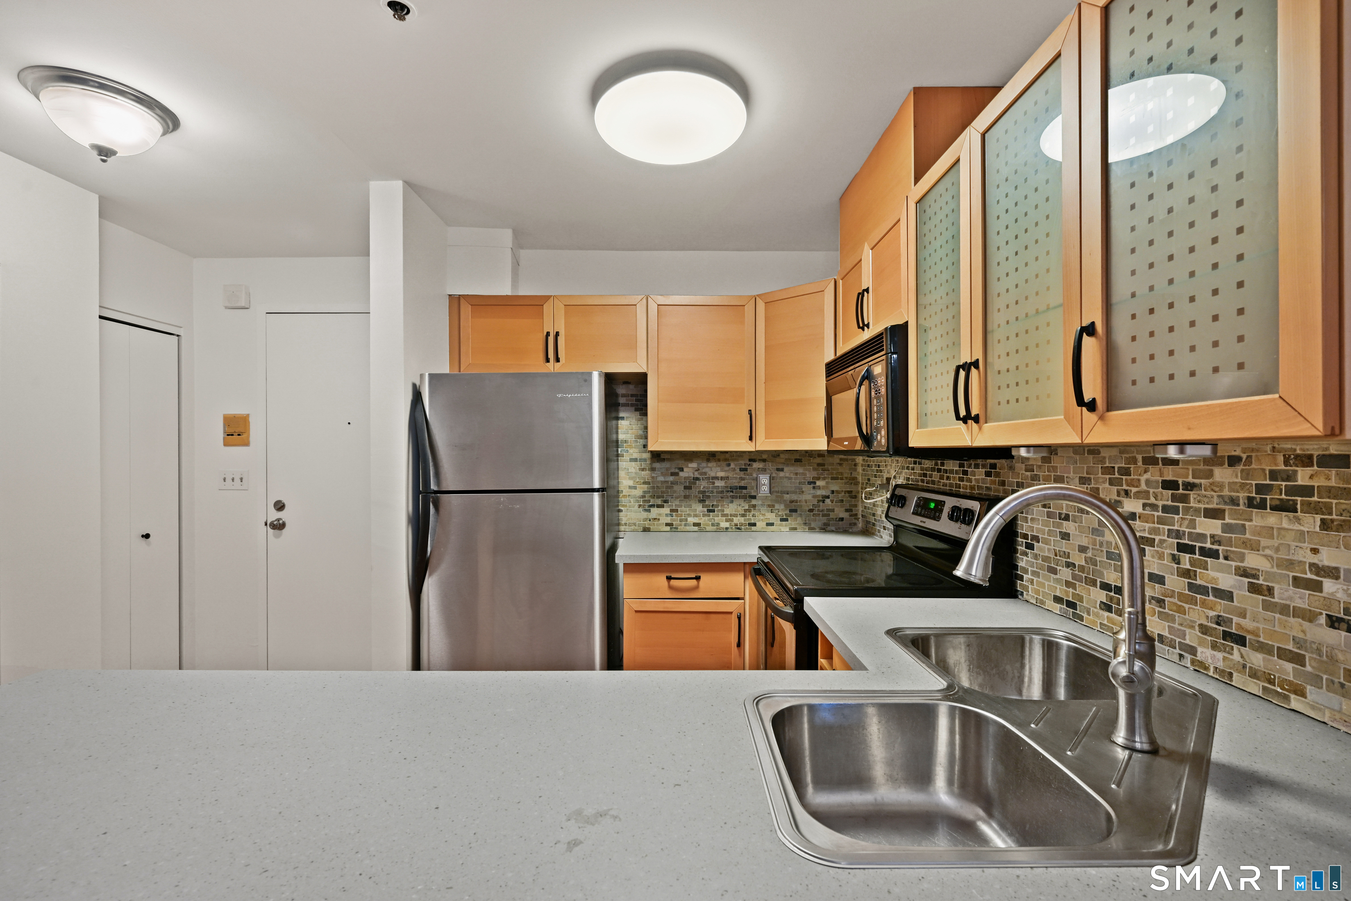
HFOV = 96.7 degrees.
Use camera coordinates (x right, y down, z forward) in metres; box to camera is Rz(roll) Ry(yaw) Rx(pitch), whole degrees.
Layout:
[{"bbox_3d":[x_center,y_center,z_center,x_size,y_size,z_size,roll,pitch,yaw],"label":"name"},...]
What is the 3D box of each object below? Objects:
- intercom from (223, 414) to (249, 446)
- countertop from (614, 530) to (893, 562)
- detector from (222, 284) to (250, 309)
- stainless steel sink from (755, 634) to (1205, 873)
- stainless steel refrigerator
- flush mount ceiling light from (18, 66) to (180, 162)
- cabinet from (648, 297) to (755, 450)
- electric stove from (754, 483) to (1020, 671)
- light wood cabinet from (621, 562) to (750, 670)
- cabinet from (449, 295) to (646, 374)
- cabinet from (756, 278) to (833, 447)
[{"bbox_3d":[-2.428,-0.111,3.318,0.140,0.180,0.035,0,0,0],"label":"intercom"},{"bbox_3d":[0.367,0.465,2.925,1.255,0.042,0.670,0,0,0],"label":"countertop"},{"bbox_3d":[-2.423,-0.848,3.317,0.122,0.122,0.043,0,0,0],"label":"detector"},{"bbox_3d":[0.518,0.525,1.023,0.605,0.190,1.080,0,0,45],"label":"stainless steel sink"},{"bbox_3d":[-0.664,0.523,2.812,0.759,1.670,0.810,0,0,0],"label":"stainless steel refrigerator"},{"bbox_3d":[-1.763,-0.980,1.855,0.364,0.184,0.364,0,0,0],"label":"flush mount ceiling light"},{"bbox_3d":[0.127,-0.379,3.100,0.534,0.762,0.325,0,0,0],"label":"cabinet"},{"bbox_3d":[0.661,0.750,2.139,0.695,1.202,0.760,0,0,0],"label":"electric stove"},{"bbox_3d":[0.039,0.918,2.907,0.527,0.875,0.620,0,0,0],"label":"light wood cabinet"},{"bbox_3d":[-0.623,-0.568,3.100,0.960,0.380,0.325,0,0,0],"label":"cabinet"},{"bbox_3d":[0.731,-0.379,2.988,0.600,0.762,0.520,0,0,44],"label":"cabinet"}]

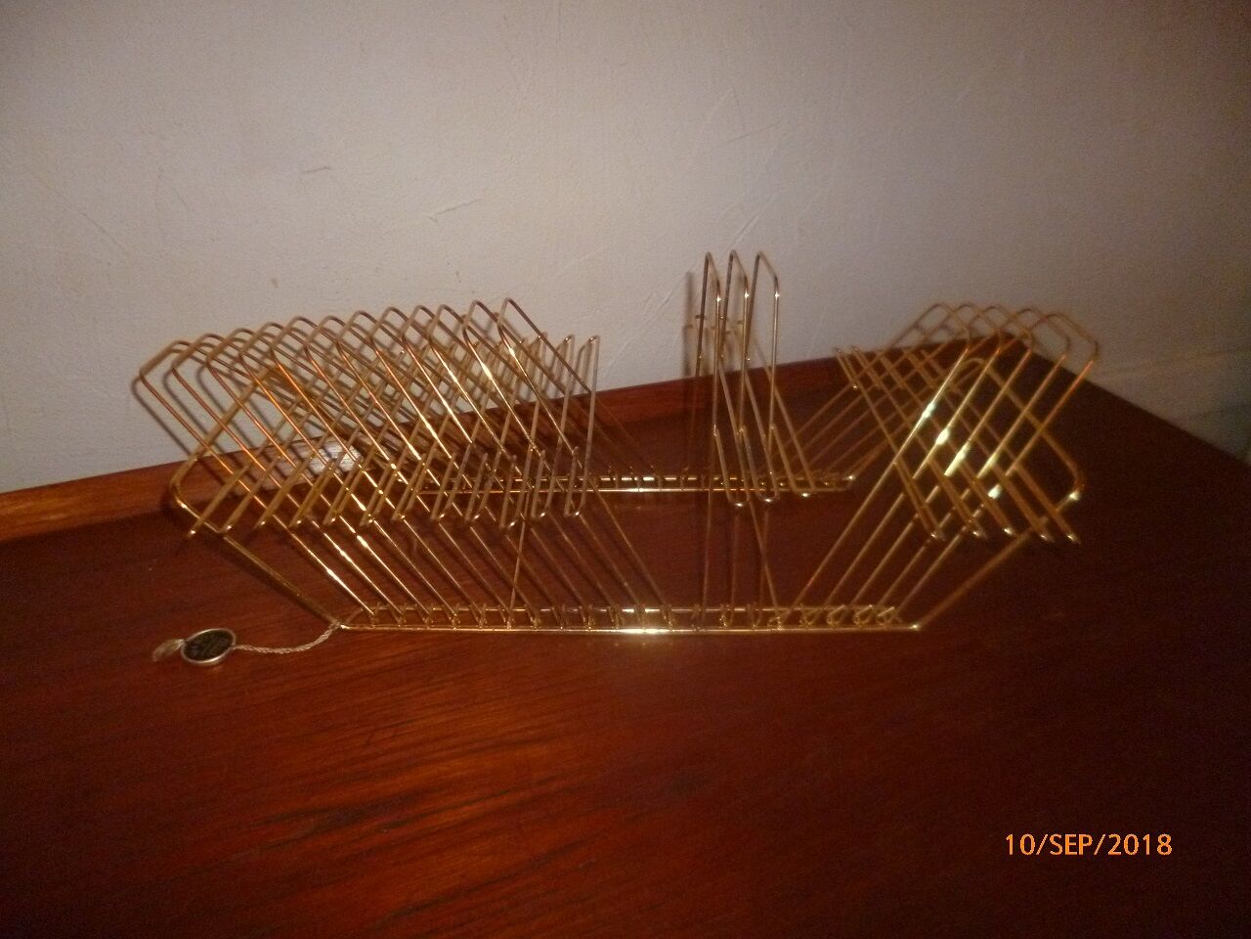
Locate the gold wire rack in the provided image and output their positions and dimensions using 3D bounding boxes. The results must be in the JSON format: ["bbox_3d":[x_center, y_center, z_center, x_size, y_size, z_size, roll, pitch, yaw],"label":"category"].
[{"bbox_3d":[-0.003,-0.027,0.403,0.412,0.143,0.195,0,28,-2],"label":"gold wire rack"}]

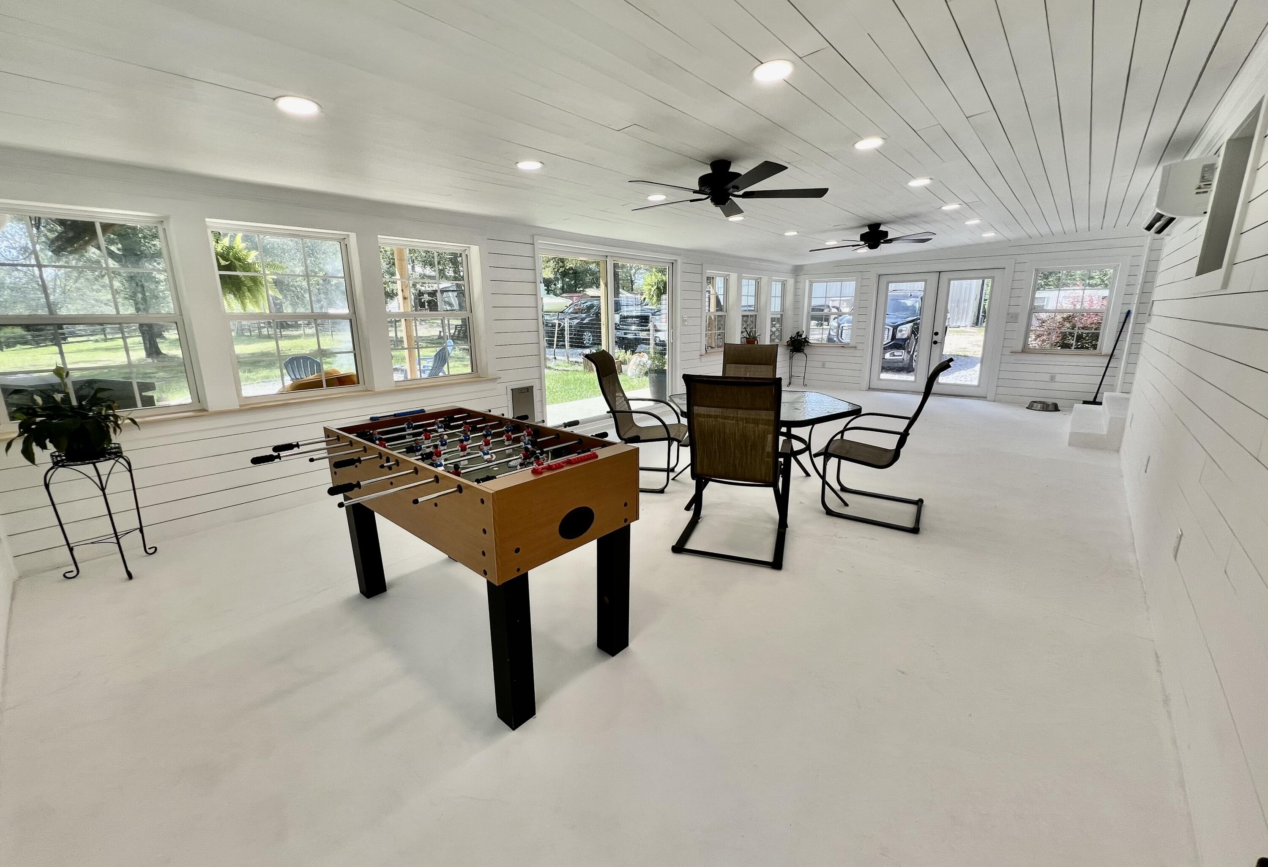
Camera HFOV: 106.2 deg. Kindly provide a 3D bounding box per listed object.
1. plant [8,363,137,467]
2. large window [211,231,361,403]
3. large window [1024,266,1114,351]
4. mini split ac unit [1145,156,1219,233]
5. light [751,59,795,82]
[{"bbox_3d":[-2.945,-0.107,2.511,0.440,0.490,0.460,12,18,41],"label":"plant"},{"bbox_3d":[-2.467,-0.856,3.492,0.120,1.180,0.840,12,18,41],"label":"large window"},{"bbox_3d":[6.316,-1.776,6.943,0.870,1.200,0.120,12,18,41],"label":"large window"},{"bbox_3d":[3.677,-1.560,3.236,0.225,0.320,0.930,12,18,41],"label":"mini split ac unit"},{"bbox_3d":[0.597,-1.553,2.049,0.180,0.030,0.180,-1,14,0],"label":"light"}]

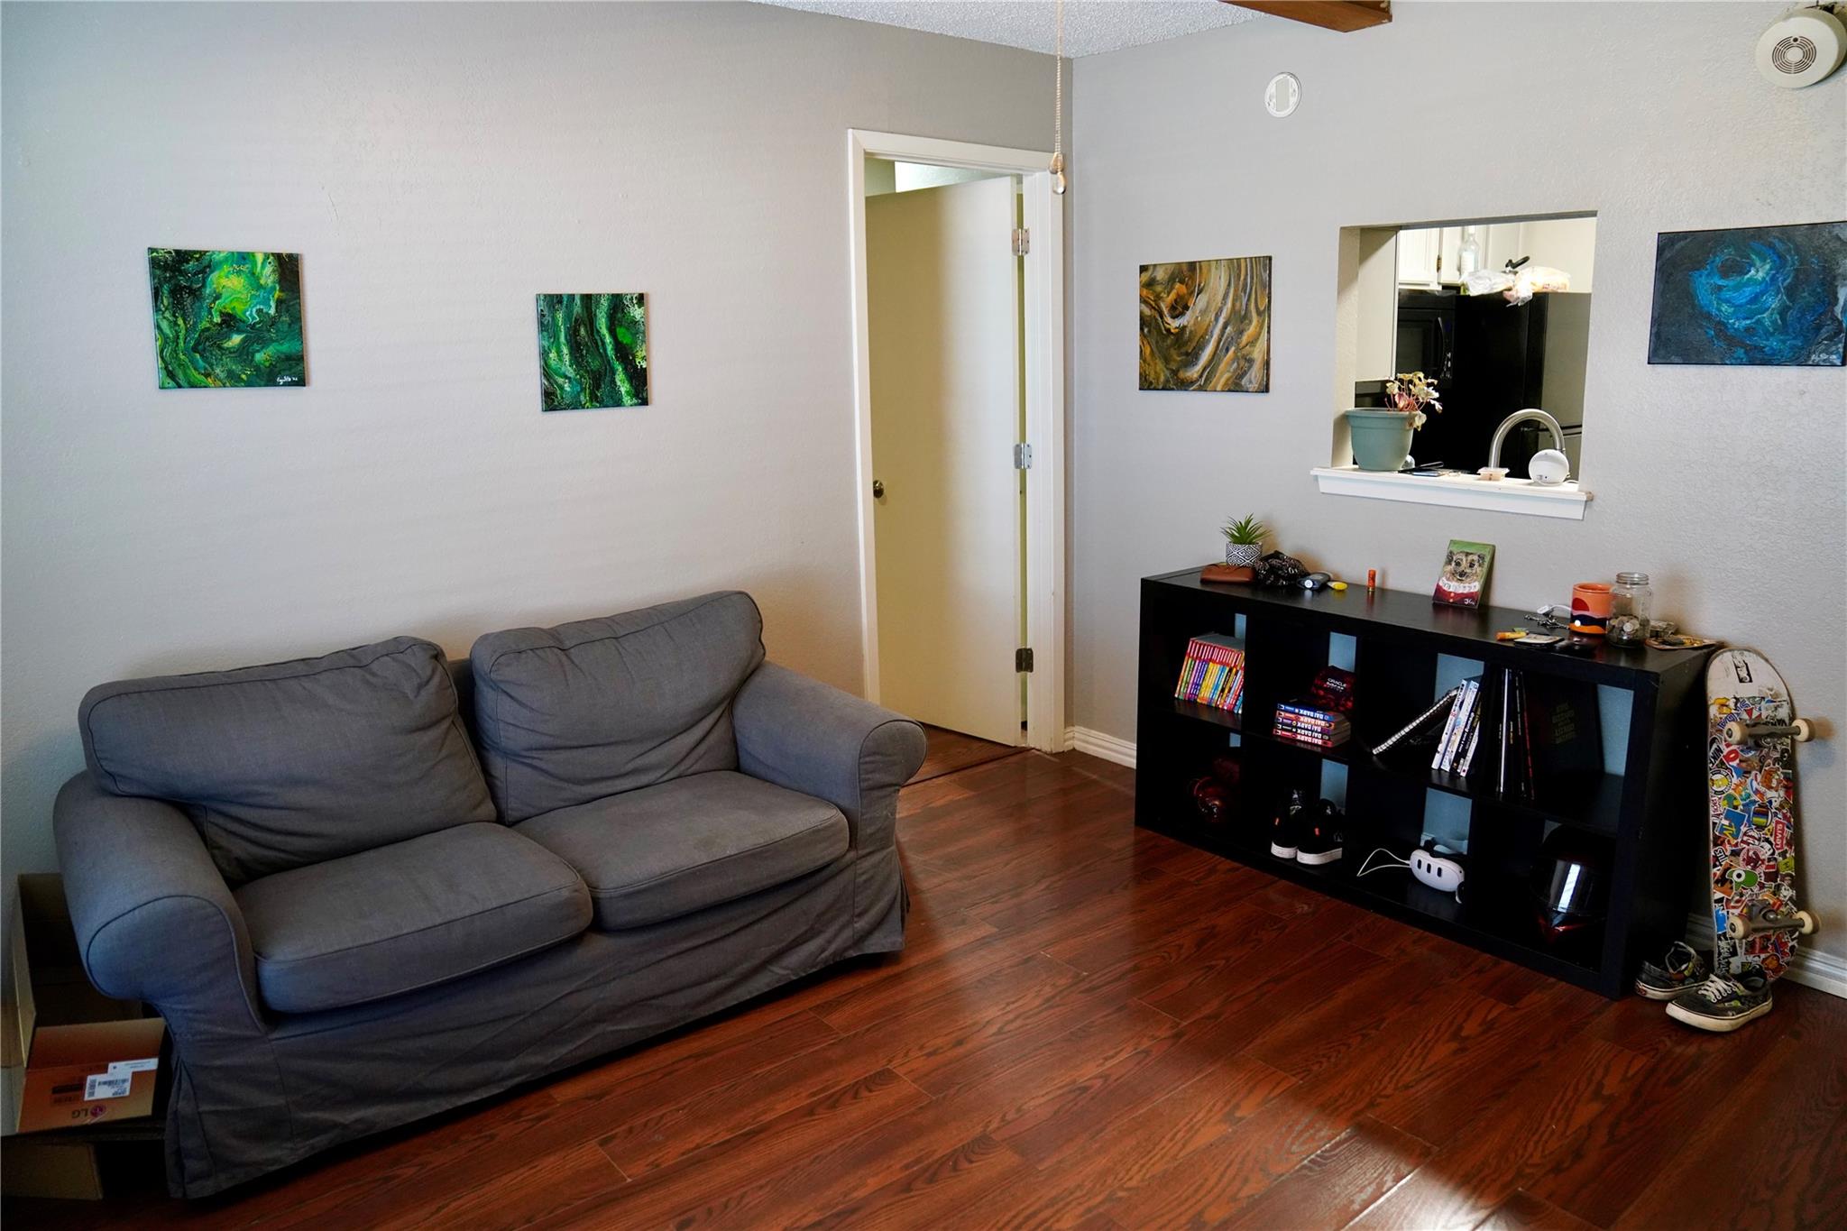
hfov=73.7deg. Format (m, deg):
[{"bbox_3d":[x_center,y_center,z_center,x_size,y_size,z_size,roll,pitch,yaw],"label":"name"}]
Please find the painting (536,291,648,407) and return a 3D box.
[{"bbox_3d":[-0.864,-0.695,3.252,0.303,0.298,0.020,-11,16,-38],"label":"painting"}]

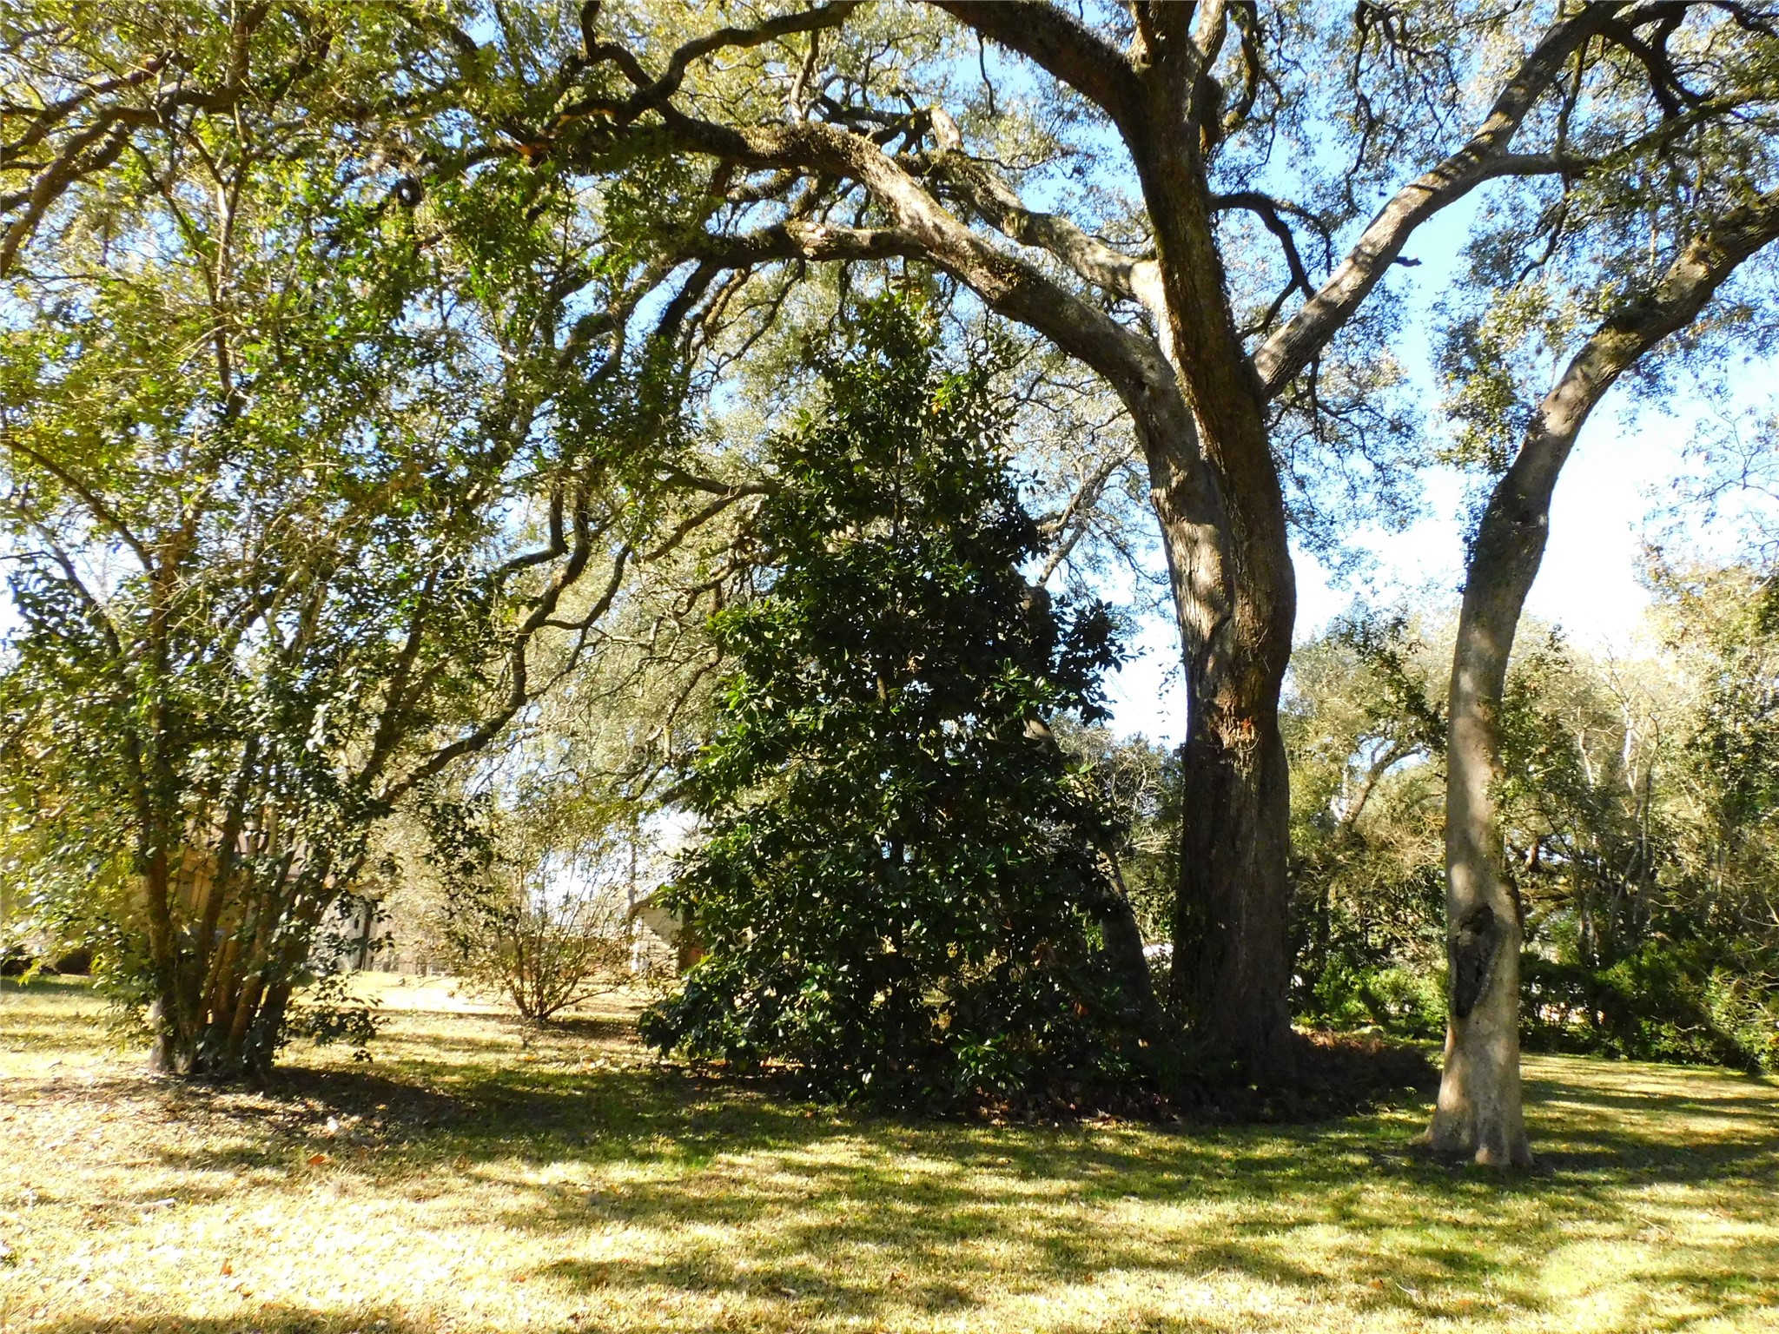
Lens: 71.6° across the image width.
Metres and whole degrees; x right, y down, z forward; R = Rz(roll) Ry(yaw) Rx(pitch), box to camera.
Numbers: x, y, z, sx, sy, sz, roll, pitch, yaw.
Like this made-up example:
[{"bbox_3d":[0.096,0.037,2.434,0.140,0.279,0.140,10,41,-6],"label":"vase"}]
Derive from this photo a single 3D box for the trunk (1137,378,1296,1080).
[{"bbox_3d":[3.422,0.508,12.445,1.569,6.876,1.400,0,-11,0],"label":"trunk"}]

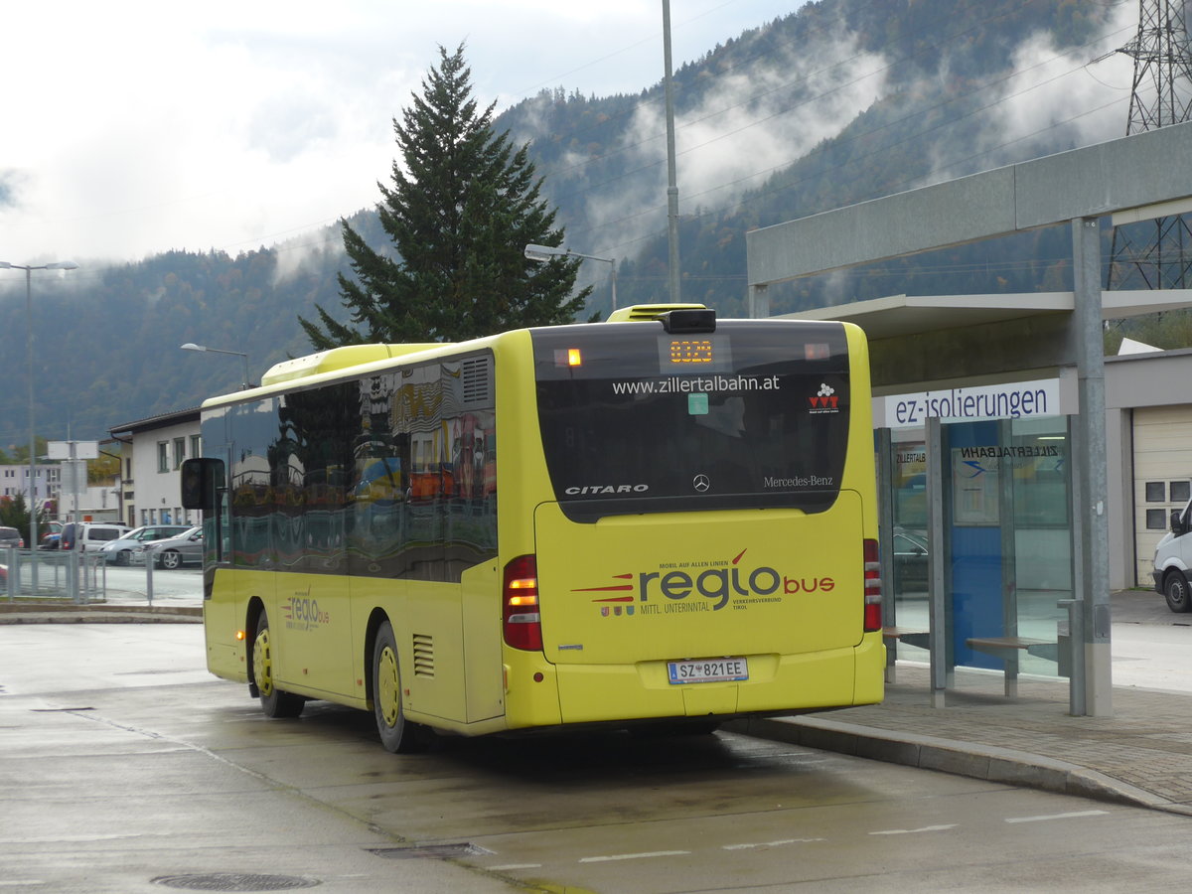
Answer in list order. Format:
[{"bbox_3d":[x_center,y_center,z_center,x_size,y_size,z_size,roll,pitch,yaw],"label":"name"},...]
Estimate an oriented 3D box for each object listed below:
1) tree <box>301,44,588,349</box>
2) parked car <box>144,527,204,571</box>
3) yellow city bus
[{"bbox_3d":[-4.410,-4.100,92.000,9.400,15.700,9.400,-1,-1,0],"label":"tree"},{"bbox_3d":[-13.920,3.545,109.500,4.500,1.490,1.800,-1,-1,-26],"label":"parked car"},{"bbox_3d":[-0.962,0.704,24.774,2.600,3.070,10.500,-2,-1,-18],"label":"yellow city bus"}]

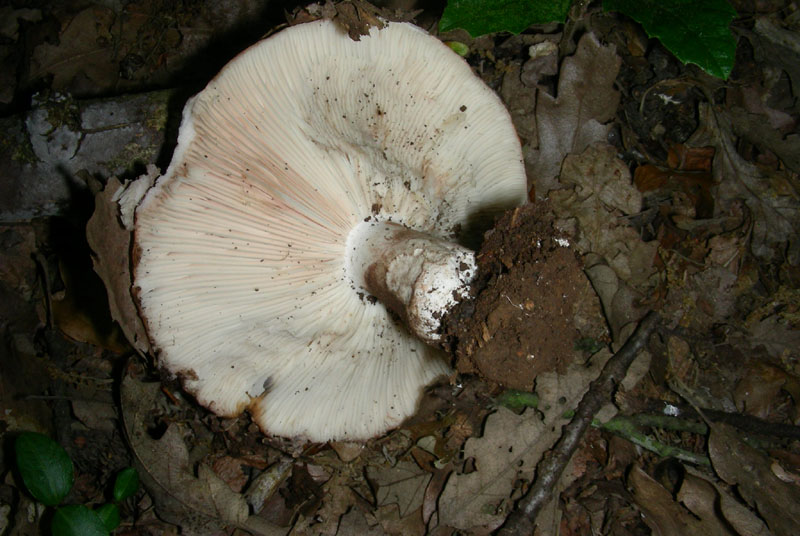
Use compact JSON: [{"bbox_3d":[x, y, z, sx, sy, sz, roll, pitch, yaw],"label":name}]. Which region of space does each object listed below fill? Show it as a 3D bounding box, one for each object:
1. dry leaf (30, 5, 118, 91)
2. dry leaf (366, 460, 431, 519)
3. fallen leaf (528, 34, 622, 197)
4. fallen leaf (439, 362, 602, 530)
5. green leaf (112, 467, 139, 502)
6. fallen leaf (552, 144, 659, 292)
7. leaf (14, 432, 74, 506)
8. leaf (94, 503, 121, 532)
[{"bbox_3d":[-0.172,-0.115,0.472,0.058,0.012,0.059,-28,67,-13],"label":"dry leaf"},{"bbox_3d":[0.002,0.093,0.373,0.028,0.008,0.025,-14,65,-7],"label":"dry leaf"},{"bbox_3d":[0.087,-0.080,0.453,0.043,0.014,0.111,16,65,8],"label":"fallen leaf"},{"bbox_3d":[0.055,0.076,0.379,0.102,0.012,0.041,-41,71,-18],"label":"fallen leaf"},{"bbox_3d":[-0.112,0.087,0.355,0.010,0.006,0.015,18,65,8],"label":"green leaf"},{"bbox_3d":[0.099,-0.025,0.428,0.045,0.012,0.083,-7,64,-4],"label":"fallen leaf"},{"bbox_3d":[-0.145,0.080,0.358,0.020,0.008,0.036,-31,68,-14],"label":"leaf"},{"bbox_3d":[-0.118,0.099,0.352,0.012,0.006,0.012,20,66,9],"label":"leaf"}]

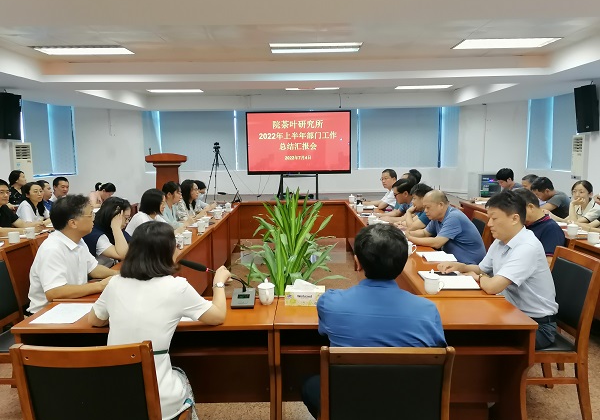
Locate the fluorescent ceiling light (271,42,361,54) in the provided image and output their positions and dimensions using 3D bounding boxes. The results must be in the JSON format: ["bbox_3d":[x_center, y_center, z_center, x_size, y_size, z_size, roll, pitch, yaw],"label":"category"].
[{"bbox_3d":[0.210,-2.160,6.680,1.200,0.070,0.600,-1,7,1],"label":"fluorescent ceiling light"}]

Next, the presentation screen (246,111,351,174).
[{"bbox_3d":[-0.019,-1.281,9.600,1.992,1.187,0.090,-1,7,1],"label":"presentation screen"}]

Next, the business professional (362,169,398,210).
[{"bbox_3d":[1.174,0.085,6.800,0.600,1.280,0.500,-3,7,-19],"label":"business professional"}]

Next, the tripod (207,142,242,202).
[{"bbox_3d":[-1.756,-0.880,11.713,0.840,1.420,0.760,-1,7,1],"label":"tripod"}]

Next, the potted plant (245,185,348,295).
[{"bbox_3d":[-0.028,0.483,3.690,0.730,1.280,0.730,-1,7,1],"label":"potted plant"}]

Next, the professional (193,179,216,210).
[{"bbox_3d":[-1.314,0.165,6.907,0.580,1.170,0.450,-1,7,1],"label":"professional"}]

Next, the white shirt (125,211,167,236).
[{"bbox_3d":[-1.382,0.270,4.598,0.390,0.560,0.440,-1,7,1],"label":"white shirt"}]

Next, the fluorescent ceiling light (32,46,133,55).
[{"bbox_3d":[-2.870,-2.123,6.686,1.200,0.070,0.600,-1,7,1],"label":"fluorescent ceiling light"}]

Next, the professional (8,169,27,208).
[{"bbox_3d":[-3.901,0.091,7.134,0.660,1.290,0.480,-2,7,-10],"label":"professional"}]

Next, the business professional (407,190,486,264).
[{"bbox_3d":[1.264,0.412,4.365,0.780,1.220,0.520,-1,7,1],"label":"business professional"}]

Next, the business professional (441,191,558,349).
[{"bbox_3d":[1.234,0.539,2.956,0.710,1.300,0.500,-1,7,1],"label":"business professional"}]

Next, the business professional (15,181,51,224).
[{"bbox_3d":[-2.850,0.324,5.381,0.650,1.240,0.500,0,7,7],"label":"business professional"}]

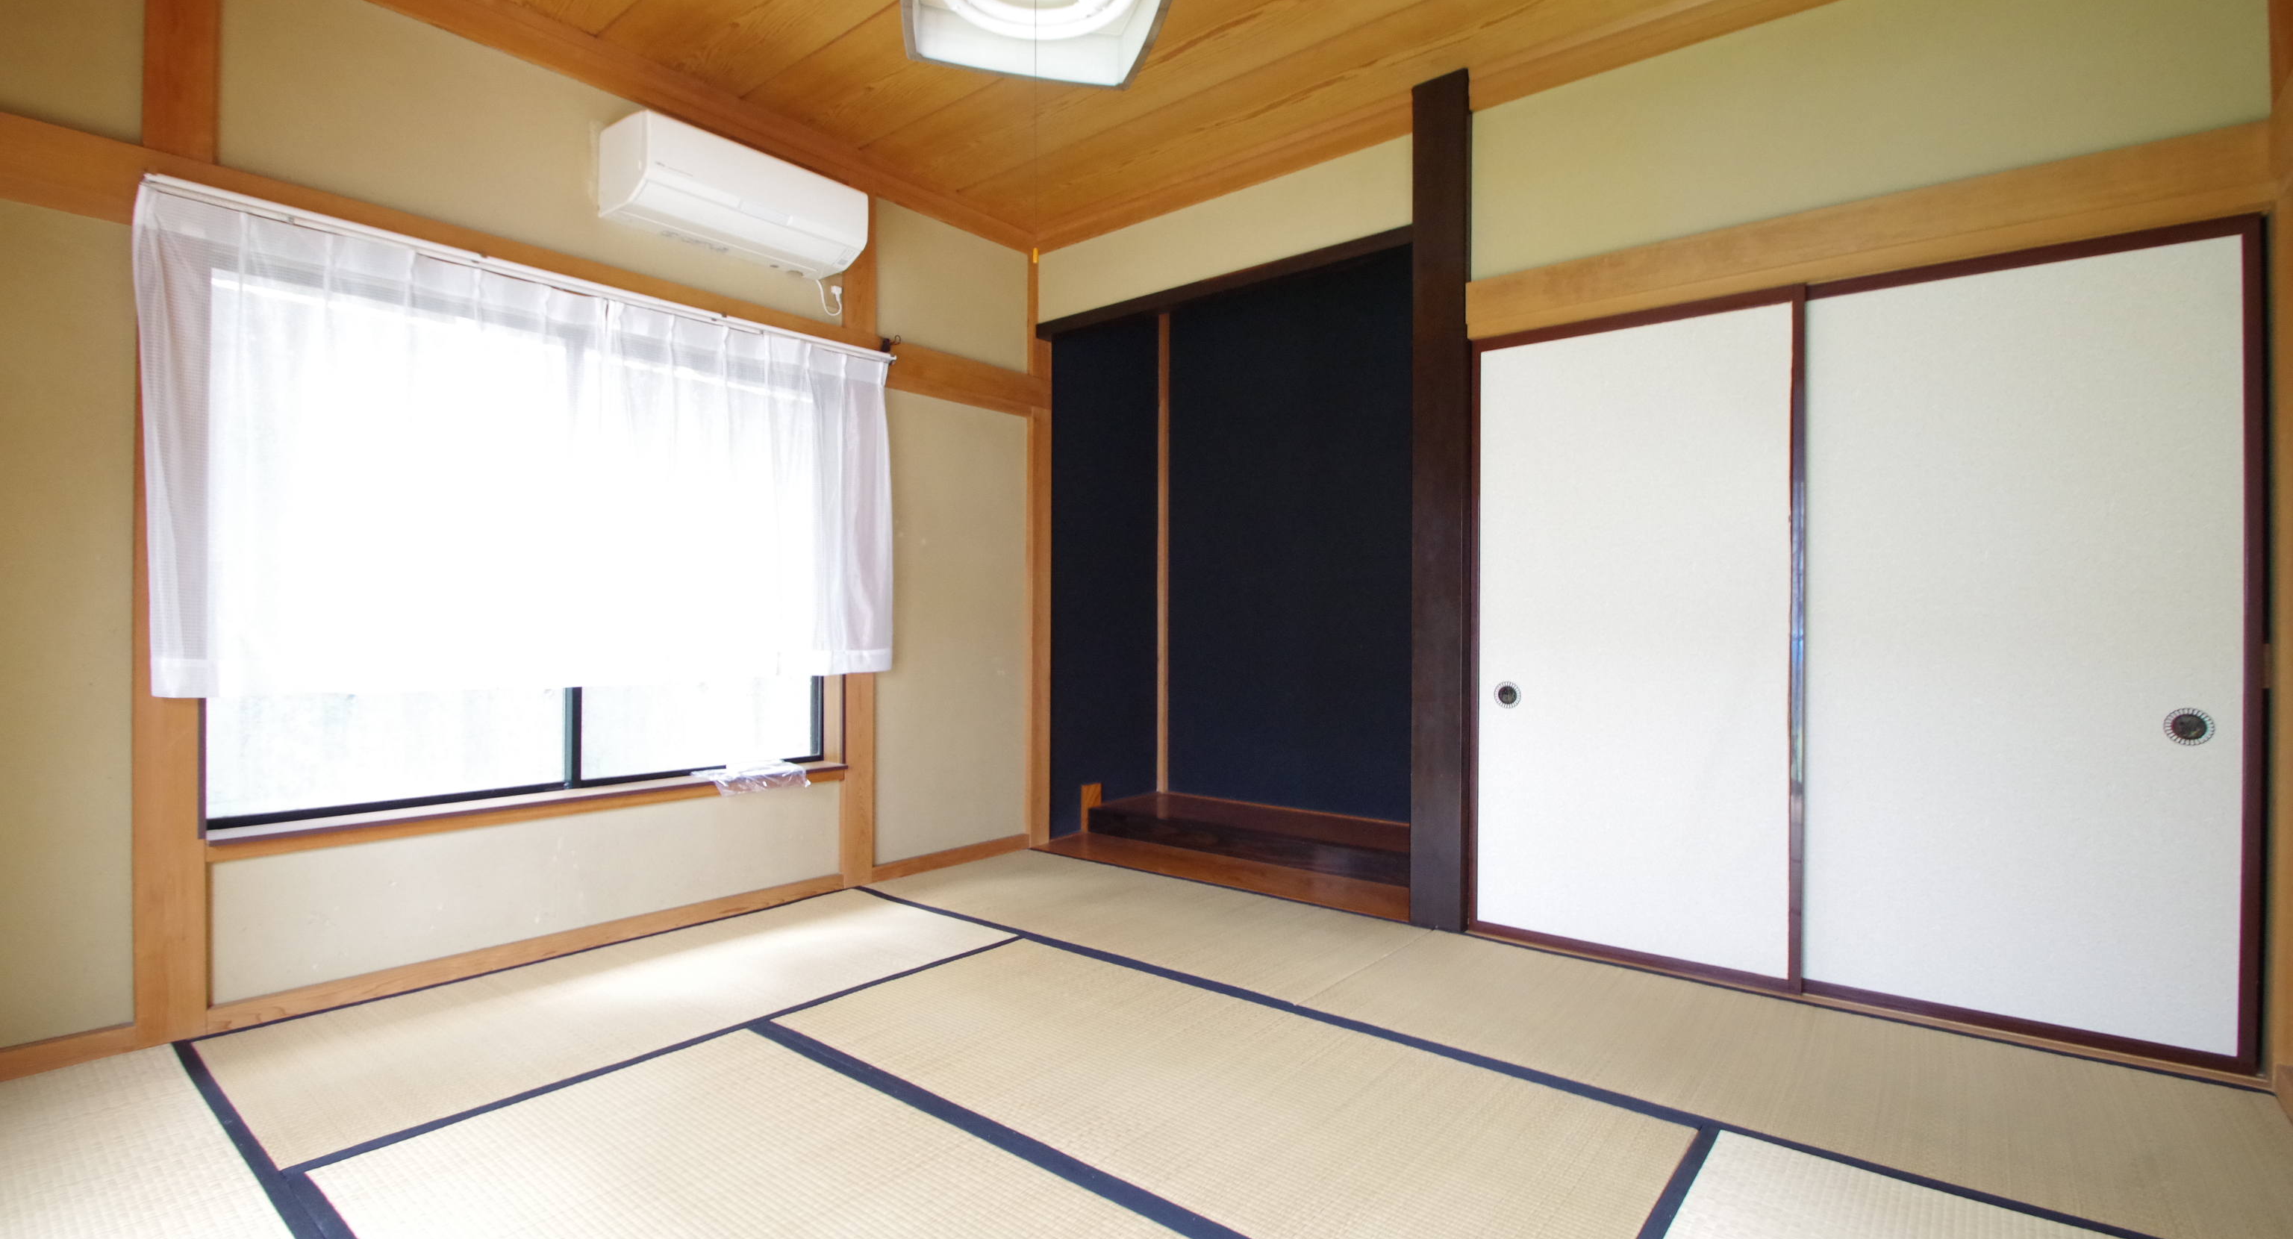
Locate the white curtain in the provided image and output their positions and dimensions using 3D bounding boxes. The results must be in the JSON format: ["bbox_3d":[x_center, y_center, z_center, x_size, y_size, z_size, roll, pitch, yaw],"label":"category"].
[{"bbox_3d":[-1.567,-0.390,2.778,0.100,1.142,1.881,0,0,43],"label":"white curtain"}]

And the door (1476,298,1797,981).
[{"bbox_3d":[1.383,0.056,2.764,0.853,1.850,0.025,0,0,35],"label":"door"}]

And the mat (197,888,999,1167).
[{"bbox_3d":[-1.290,0.999,2.573,0.853,0.050,1.704,0,0,40],"label":"mat"}]

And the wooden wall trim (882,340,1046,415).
[{"bbox_3d":[-0.702,-0.943,3.837,0.040,0.174,0.808,0,0,43],"label":"wooden wall trim"}]

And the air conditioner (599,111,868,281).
[{"bbox_3d":[-1.279,-1.328,3.049,0.230,0.266,0.749,0,0,43],"label":"air conditioner"}]

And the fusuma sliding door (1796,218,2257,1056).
[{"bbox_3d":[2.073,0.059,2.324,0.848,1.850,0.025,0,0,35],"label":"fusuma sliding door"}]

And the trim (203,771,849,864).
[{"bbox_3d":[-1.655,0.548,2.849,0.080,0.049,1.652,0,0,43],"label":"trim"}]

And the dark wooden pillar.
[{"bbox_3d":[0.964,-0.369,3.094,0.175,2.698,0.125,0,0,35],"label":"dark wooden pillar"}]

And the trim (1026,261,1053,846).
[{"bbox_3d":[-0.482,-0.284,4.137,0.090,2.517,0.112,0,0,43],"label":"trim"}]

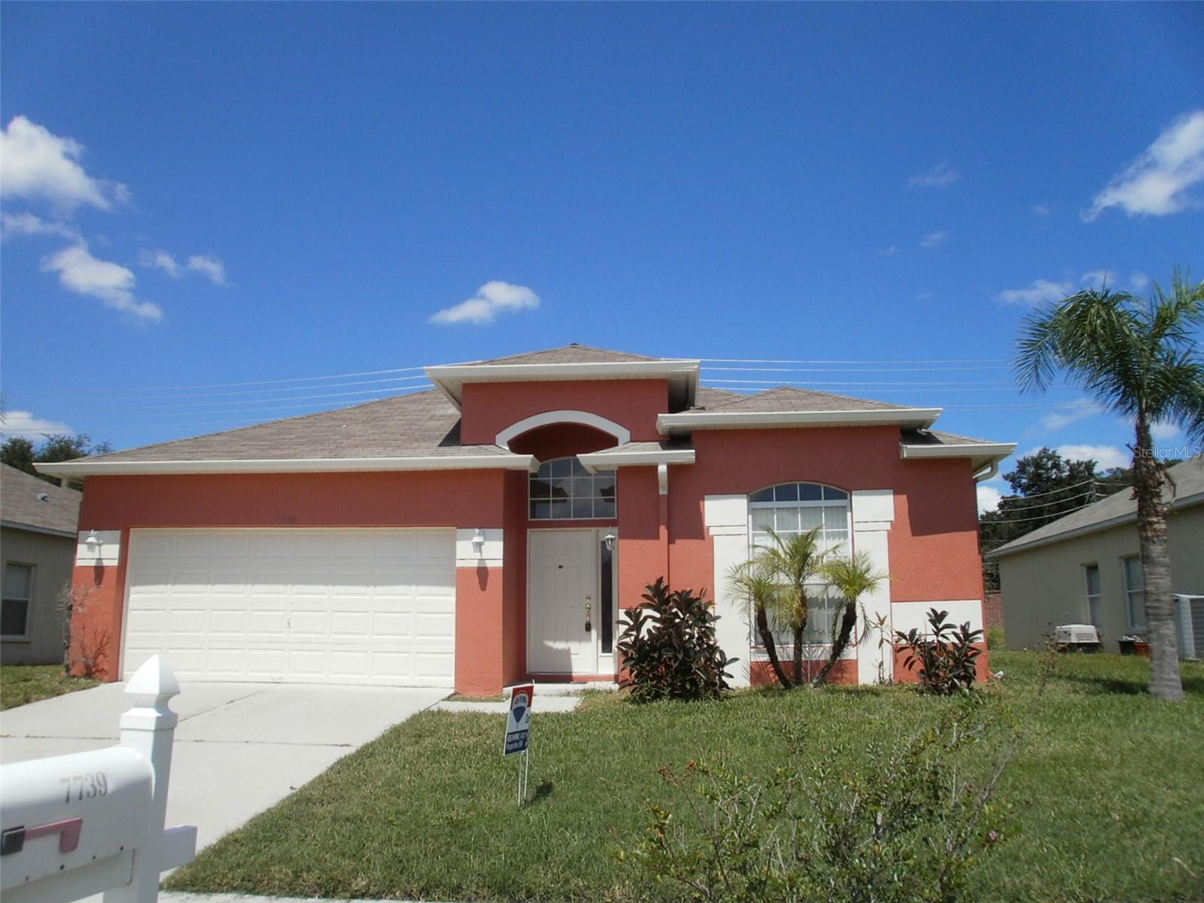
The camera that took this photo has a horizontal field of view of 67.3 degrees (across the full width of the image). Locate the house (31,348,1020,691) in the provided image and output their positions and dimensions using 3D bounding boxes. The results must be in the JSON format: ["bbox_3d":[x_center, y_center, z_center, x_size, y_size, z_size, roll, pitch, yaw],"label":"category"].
[{"bbox_3d":[-0.771,1.430,18.364,13.200,5.700,13.000,-1,-10,5],"label":"house"}]

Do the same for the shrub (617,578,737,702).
[{"bbox_3d":[0.911,2.276,11.023,1.420,1.460,1.300,-1,-10,5],"label":"shrub"}]

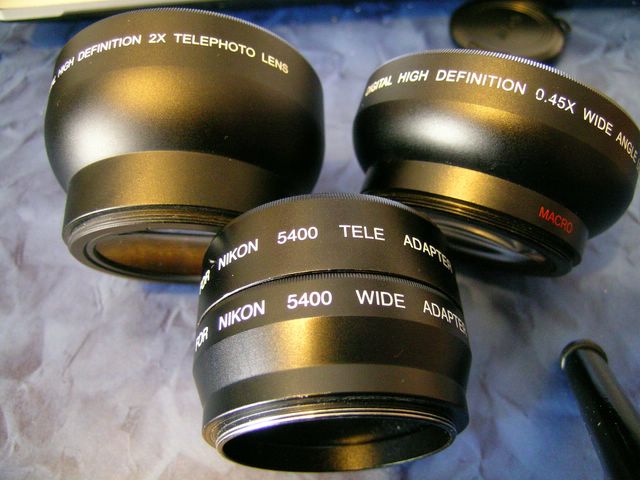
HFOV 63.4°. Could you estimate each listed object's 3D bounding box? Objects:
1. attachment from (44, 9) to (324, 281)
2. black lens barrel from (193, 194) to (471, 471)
[{"bbox_3d":[-0.033,-0.017,0.136,0.070,0.070,0.046,-1,71,-1],"label":"attachment"},{"bbox_3d":[0.002,0.024,0.114,0.059,0.059,0.041,-2,55,-1],"label":"black lens barrel"}]

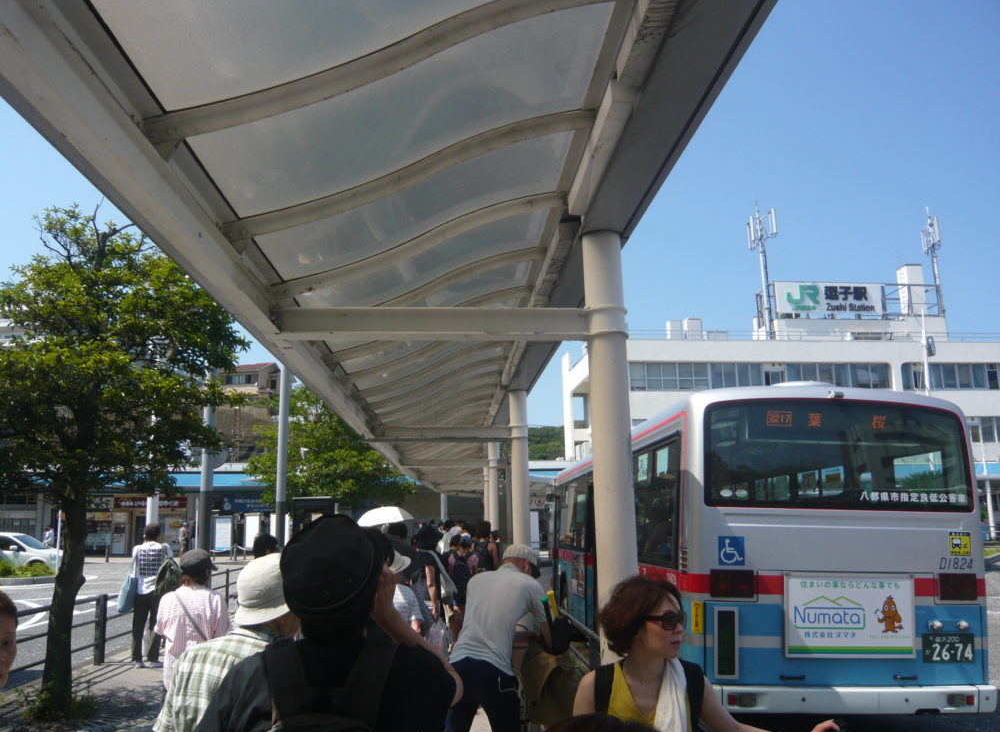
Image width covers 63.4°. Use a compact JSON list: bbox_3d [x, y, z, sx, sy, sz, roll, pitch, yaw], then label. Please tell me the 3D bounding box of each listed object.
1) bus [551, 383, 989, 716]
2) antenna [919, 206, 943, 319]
[{"bbox_3d":[2.557,2.569,11.657,2.500,3.030,10.300,1,-12,-3],"label":"bus"},{"bbox_3d":[29.065,-6.953,53.935,1.300,7.690,1.200,0,-12,-8],"label":"antenna"}]

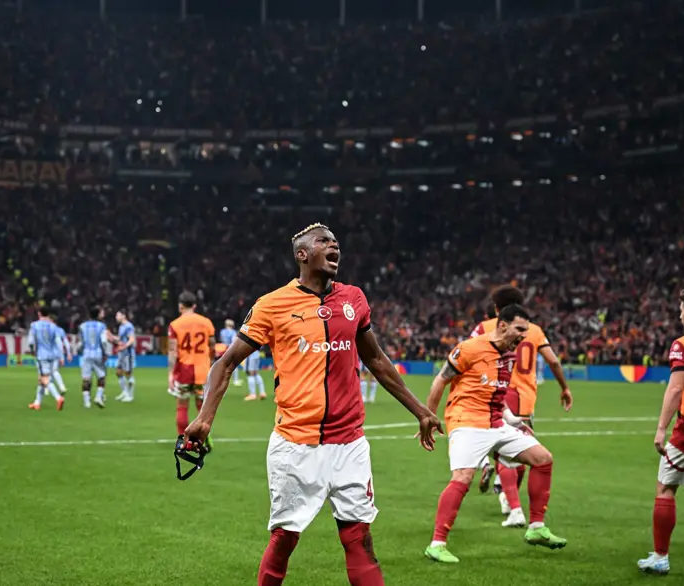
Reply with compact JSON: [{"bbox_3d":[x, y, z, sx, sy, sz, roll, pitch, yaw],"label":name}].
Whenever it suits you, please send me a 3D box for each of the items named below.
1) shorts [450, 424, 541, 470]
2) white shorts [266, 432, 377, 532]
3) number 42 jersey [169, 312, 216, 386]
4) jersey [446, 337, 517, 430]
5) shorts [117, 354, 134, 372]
[{"bbox_3d":[0.976,0.957,10.950,0.420,0.380,0.440,-1,-2,44],"label":"shorts"},{"bbox_3d":[-0.083,0.732,6.900,0.430,0.460,0.300,0,-1,-15],"label":"white shorts"},{"bbox_3d":[-1.731,0.654,19.800,0.540,0.800,0.310,0,-1,-9],"label":"number 42 jersey"},{"bbox_3d":[0.897,0.582,11.000,0.460,0.660,0.310,2,15,-45],"label":"jersey"},{"bbox_3d":[-4.240,1.342,33.500,0.300,0.440,0.400,1,-1,-30],"label":"shorts"}]

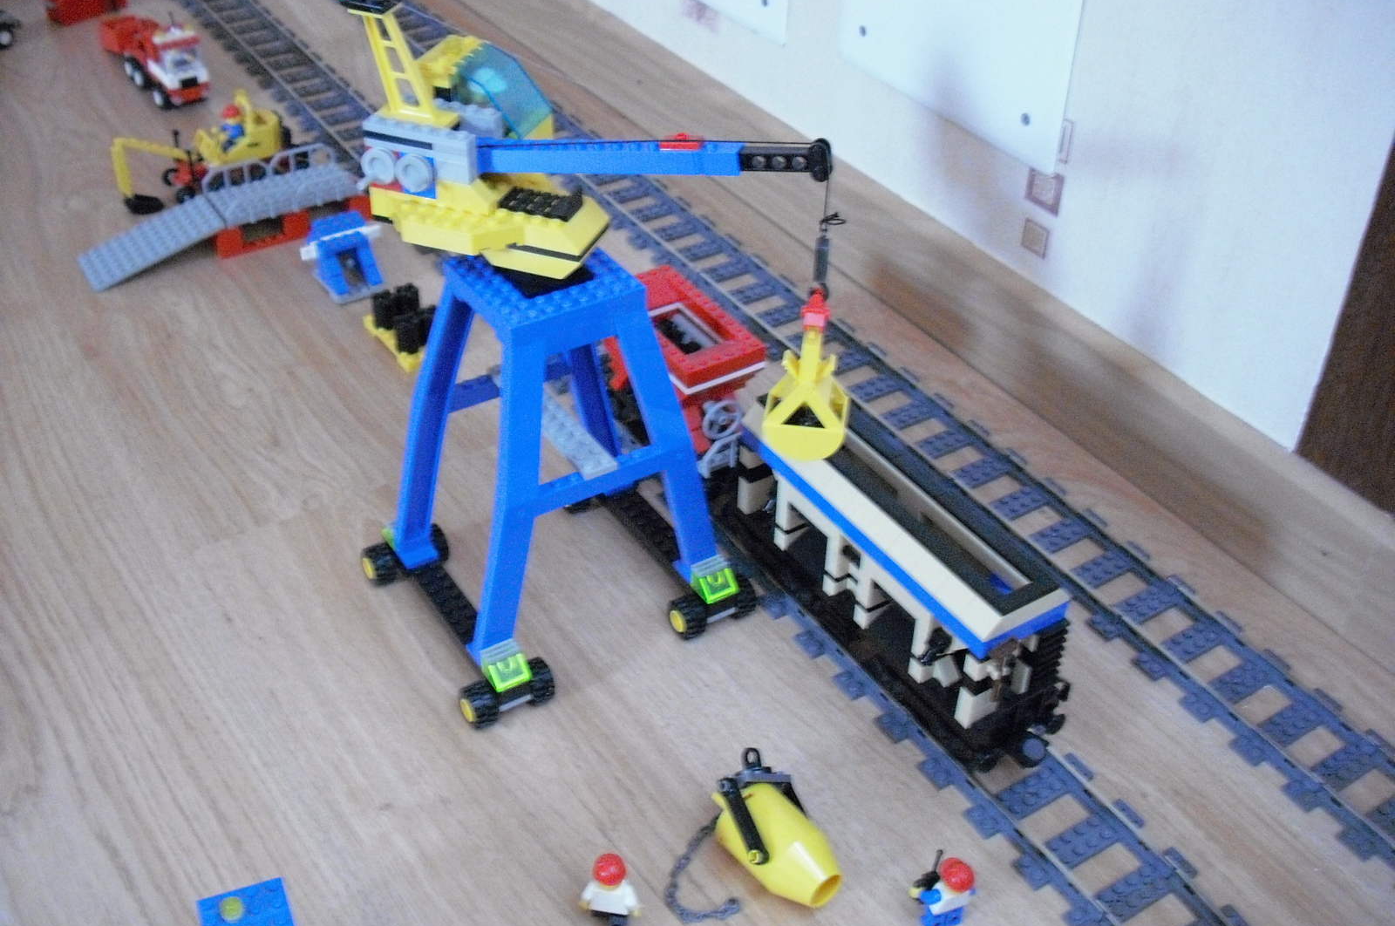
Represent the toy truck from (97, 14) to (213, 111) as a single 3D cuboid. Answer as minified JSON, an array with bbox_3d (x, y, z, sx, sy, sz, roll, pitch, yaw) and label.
[{"bbox_3d":[-0.446,-0.341,1.261,0.042,0.057,0.117,-26,47,-29],"label":"toy truck"}]

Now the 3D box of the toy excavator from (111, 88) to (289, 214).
[{"bbox_3d":[-0.358,-0.235,1.124,0.141,0.068,0.042,-23,45,-27],"label":"toy excavator"}]

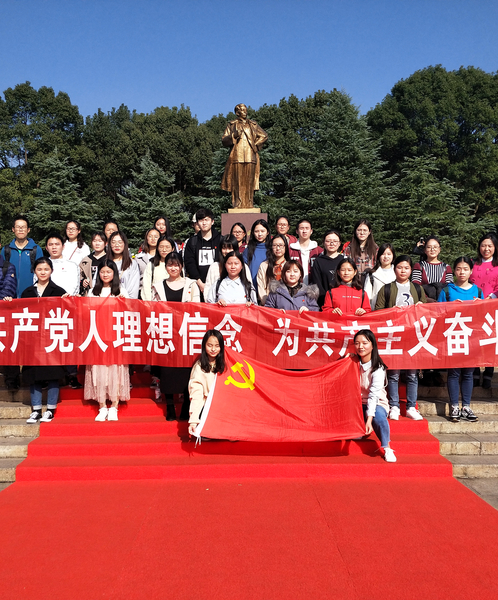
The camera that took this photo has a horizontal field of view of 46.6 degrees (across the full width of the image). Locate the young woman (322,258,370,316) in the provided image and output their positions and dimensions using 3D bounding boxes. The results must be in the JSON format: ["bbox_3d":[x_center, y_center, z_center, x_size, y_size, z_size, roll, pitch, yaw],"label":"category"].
[{"bbox_3d":[0.972,0.396,5.820,0.480,1.620,0.350,0,-1,2],"label":"young woman"}]

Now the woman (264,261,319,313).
[{"bbox_3d":[0.410,0.393,5.515,0.520,1.540,0.380,0,0,1],"label":"woman"}]

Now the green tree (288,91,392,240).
[{"bbox_3d":[3.906,-4.400,25.500,5.000,9.700,4.800,0,-1,-1],"label":"green tree"}]

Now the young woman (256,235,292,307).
[{"bbox_3d":[0.323,0.095,6.549,0.460,1.663,0.330,0,0,-1],"label":"young woman"}]

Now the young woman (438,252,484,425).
[{"bbox_3d":[2.049,0.368,5.560,0.430,1.573,0.360,0,0,8],"label":"young woman"}]

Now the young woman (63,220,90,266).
[{"bbox_3d":[-2.192,-0.158,7.259,0.430,1.656,0.300,0,0,-1],"label":"young woman"}]

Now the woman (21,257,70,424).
[{"bbox_3d":[-1.933,0.380,5.499,0.460,1.589,0.380,0,0,-8],"label":"woman"}]

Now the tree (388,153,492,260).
[{"bbox_3d":[7.496,-2.597,22.500,4.600,5.950,4.400,0,-1,-1],"label":"tree"}]

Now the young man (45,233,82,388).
[{"bbox_3d":[-2.096,0.125,6.391,0.480,1.722,0.320,0,0,-1],"label":"young man"}]

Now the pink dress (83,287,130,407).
[{"bbox_3d":[-1.430,0.463,5.800,0.470,1.140,0.360,0,-1,-4],"label":"pink dress"}]

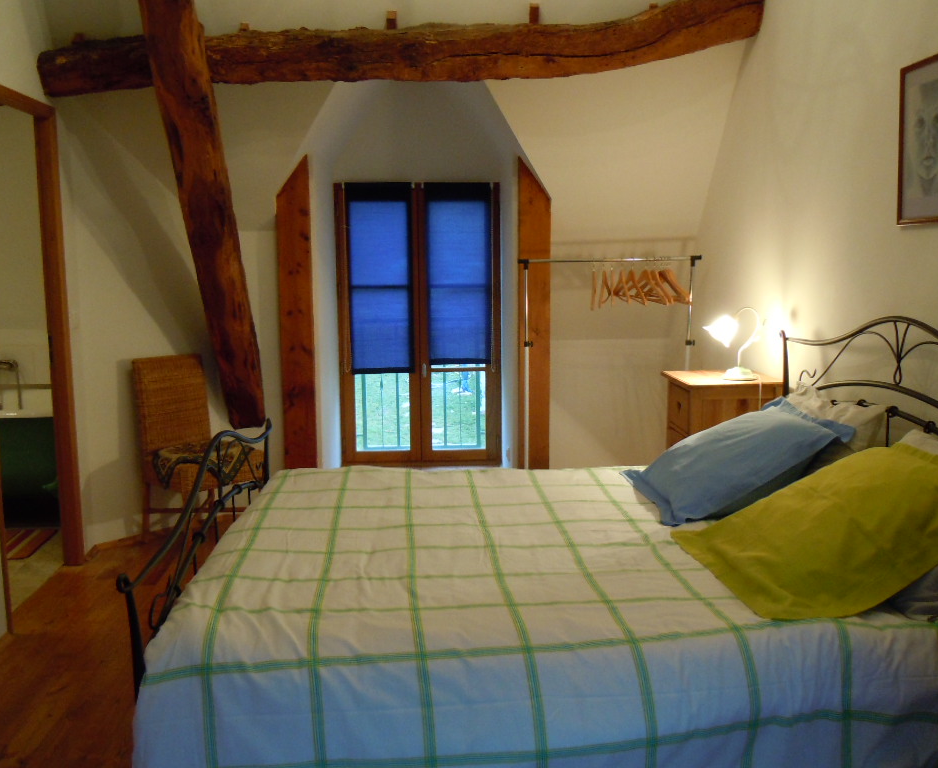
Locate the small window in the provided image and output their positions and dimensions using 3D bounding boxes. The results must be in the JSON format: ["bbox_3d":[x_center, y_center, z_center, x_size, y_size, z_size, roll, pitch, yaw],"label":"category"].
[{"bbox_3d":[-0.298,-0.356,5.390,0.978,1.692,0.120,-1,8,-5],"label":"small window"}]

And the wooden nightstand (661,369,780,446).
[{"bbox_3d":[1.111,0.406,3.975,0.404,0.880,0.456,-1,8,-5],"label":"wooden nightstand"}]

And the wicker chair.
[{"bbox_3d":[-1.381,0.347,4.510,0.510,0.940,0.440,7,11,41],"label":"wicker chair"}]

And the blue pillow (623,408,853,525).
[{"bbox_3d":[0.946,0.252,3.200,0.644,0.170,0.643,-26,10,-1],"label":"blue pillow"}]

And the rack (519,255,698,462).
[{"bbox_3d":[0.736,0.050,4.693,0.970,1.450,0.420,-1,8,-5],"label":"rack"}]

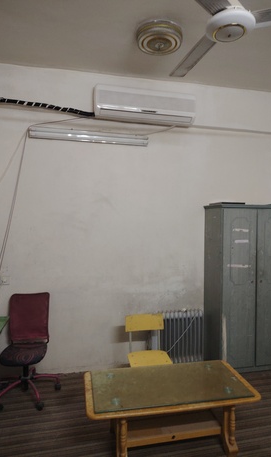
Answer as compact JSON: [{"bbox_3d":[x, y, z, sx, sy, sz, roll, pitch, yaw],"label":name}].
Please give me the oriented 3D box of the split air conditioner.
[{"bbox_3d":[0.104,-1.260,3.345,1.040,0.324,0.215,1,0,-12],"label":"split air conditioner"}]

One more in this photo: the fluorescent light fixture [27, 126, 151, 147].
[{"bbox_3d":[-0.471,-0.958,3.337,1.230,0.110,0.075,1,0,-12],"label":"fluorescent light fixture"}]

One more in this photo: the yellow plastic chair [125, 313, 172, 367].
[{"bbox_3d":[0.134,1.146,2.671,0.395,0.765,0.450,1,0,-12],"label":"yellow plastic chair"}]

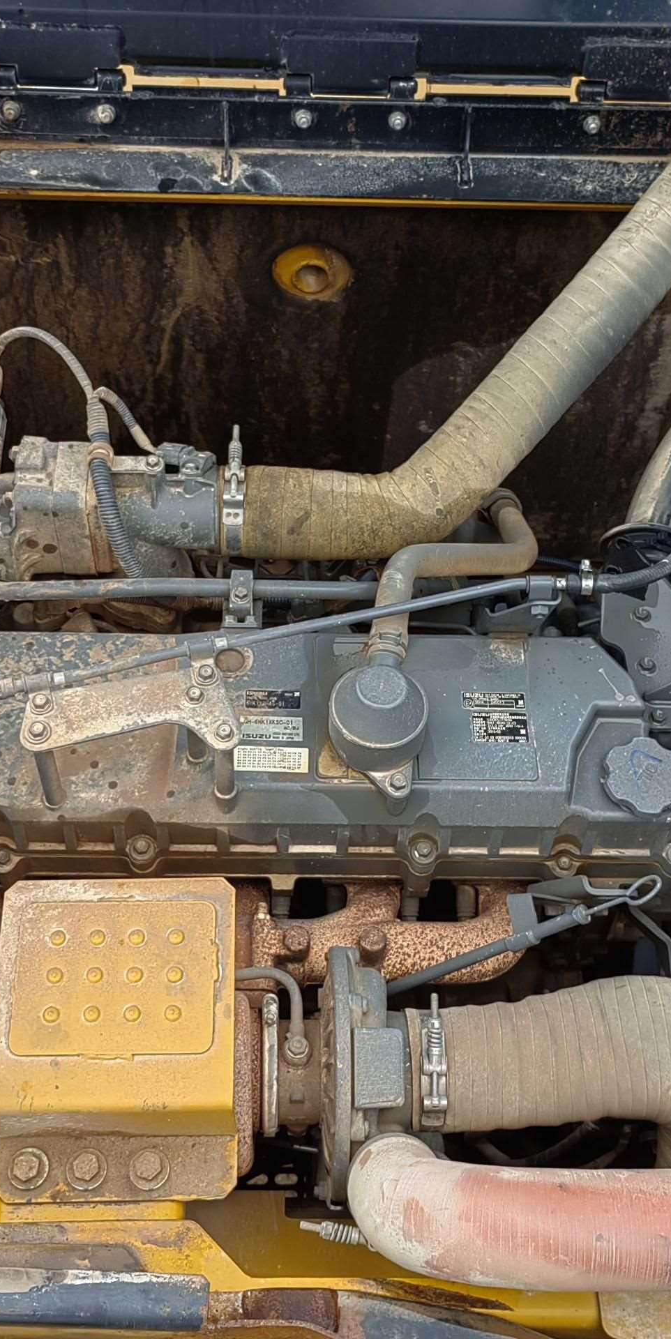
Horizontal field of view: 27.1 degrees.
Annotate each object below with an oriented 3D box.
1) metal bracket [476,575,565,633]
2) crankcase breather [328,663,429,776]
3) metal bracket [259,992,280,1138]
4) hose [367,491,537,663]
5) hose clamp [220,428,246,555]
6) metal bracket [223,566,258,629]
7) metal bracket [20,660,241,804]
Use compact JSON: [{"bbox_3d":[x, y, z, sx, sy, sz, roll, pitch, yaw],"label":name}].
[{"bbox_3d":[0.184,-0.065,1.397,0.086,0.062,0.040,0,55,0],"label":"metal bracket"},{"bbox_3d":[0.041,0.042,1.310,0.092,0.074,0.094,0,55,0],"label":"crankcase breather"},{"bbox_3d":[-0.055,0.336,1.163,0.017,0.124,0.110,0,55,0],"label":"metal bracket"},{"bbox_3d":[0.115,-0.098,1.350,0.174,0.083,0.217,0,59,-3],"label":"hose"},{"bbox_3d":[-0.108,-0.172,1.447,0.022,0.108,0.112,0,59,-3],"label":"hose clamp"},{"bbox_3d":[-0.094,-0.071,1.395,0.034,0.055,0.042,0,59,-3],"label":"metal bracket"},{"bbox_3d":[-0.192,0.064,1.311,0.198,0.122,0.098,0,55,0],"label":"metal bracket"}]

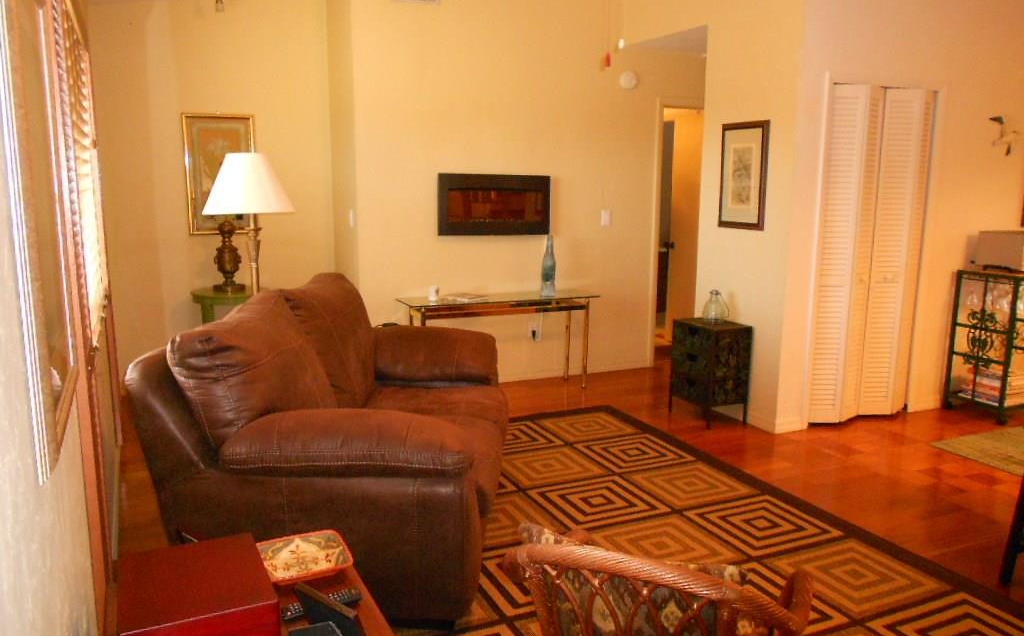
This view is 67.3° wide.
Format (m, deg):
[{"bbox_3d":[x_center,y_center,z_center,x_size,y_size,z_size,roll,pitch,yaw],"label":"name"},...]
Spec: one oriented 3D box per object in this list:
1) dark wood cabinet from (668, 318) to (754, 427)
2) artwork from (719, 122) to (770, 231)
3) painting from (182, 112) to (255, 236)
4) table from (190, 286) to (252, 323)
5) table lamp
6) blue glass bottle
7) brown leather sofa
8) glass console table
[{"bbox_3d":[1.237,0.334,4.801,0.280,0.610,0.365,-4,10,-23],"label":"dark wood cabinet"},{"bbox_3d":[1.402,-0.870,4.711,0.030,0.646,0.425,-4,10,-23],"label":"artwork"},{"bbox_3d":[-2.064,-1.017,5.477,0.470,0.845,0.030,-4,10,-23],"label":"painting"},{"bbox_3d":[-1.951,0.167,5.364,0.540,0.710,0.540,-4,10,-23],"label":"table"},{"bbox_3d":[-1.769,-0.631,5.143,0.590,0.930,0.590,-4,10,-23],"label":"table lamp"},{"bbox_3d":[0.268,-0.378,5.589,0.105,0.410,0.105,-4,10,-23],"label":"blue glass bottle"},{"bbox_3d":[-0.600,0.350,3.453,1.140,1.000,2.000,1,10,2],"label":"brown leather sofa"},{"bbox_3d":[-0.071,0.186,5.451,1.400,0.670,0.340,-4,10,-23],"label":"glass console table"}]

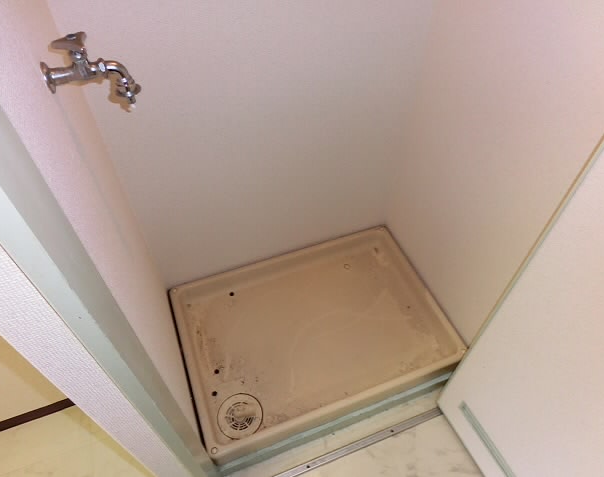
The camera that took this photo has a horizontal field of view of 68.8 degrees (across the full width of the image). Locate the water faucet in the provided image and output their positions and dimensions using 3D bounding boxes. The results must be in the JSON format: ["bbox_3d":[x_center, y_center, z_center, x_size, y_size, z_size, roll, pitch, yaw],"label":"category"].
[{"bbox_3d":[-0.321,-0.250,0.676,0.125,0.135,0.057,-17,52,-14],"label":"water faucet"}]

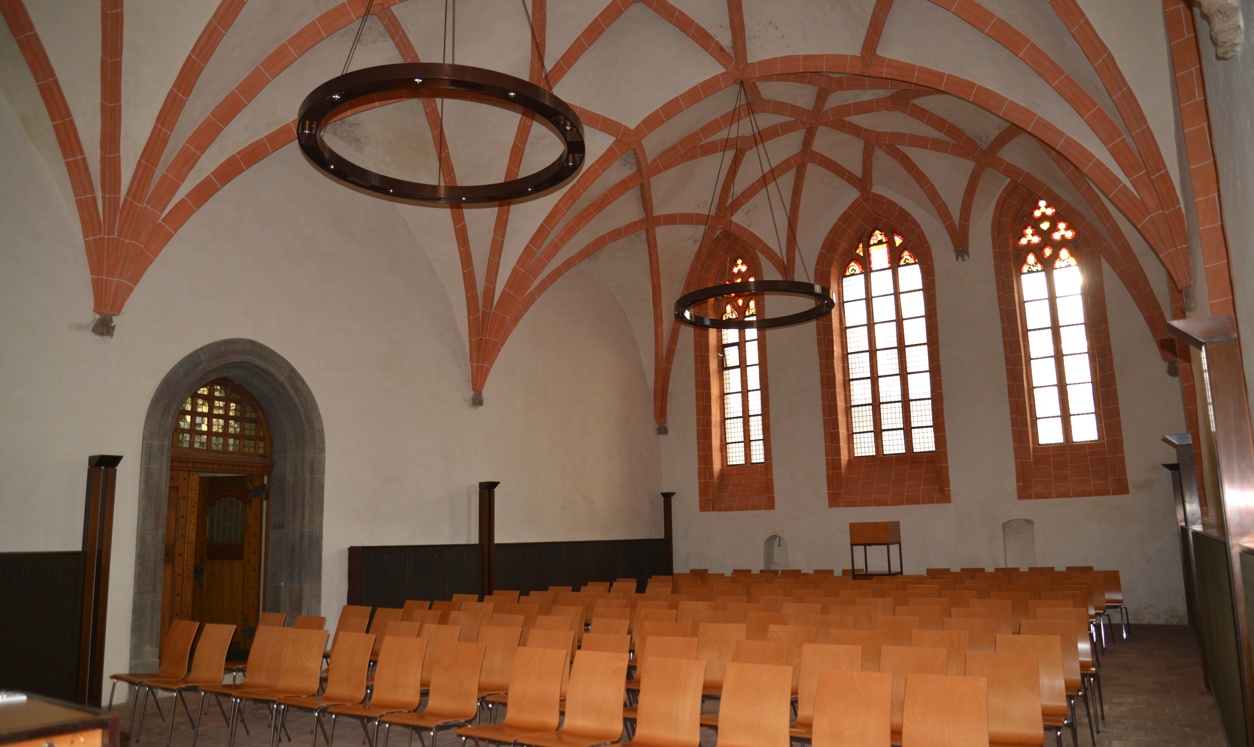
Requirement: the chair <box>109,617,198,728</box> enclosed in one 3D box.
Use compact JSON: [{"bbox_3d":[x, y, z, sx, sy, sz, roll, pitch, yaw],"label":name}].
[{"bbox_3d":[-4.074,2.611,7.207,0.490,0.855,0.550,-8,-13,33],"label":"chair"}]

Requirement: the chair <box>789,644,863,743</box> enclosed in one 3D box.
[{"bbox_3d":[1.117,2.039,4.840,0.465,0.845,0.565,-8,-13,33],"label":"chair"}]

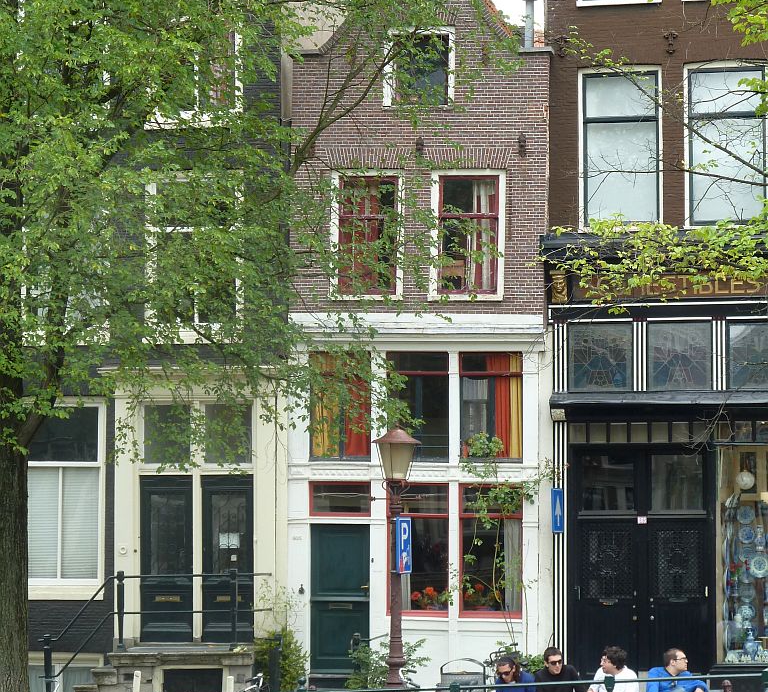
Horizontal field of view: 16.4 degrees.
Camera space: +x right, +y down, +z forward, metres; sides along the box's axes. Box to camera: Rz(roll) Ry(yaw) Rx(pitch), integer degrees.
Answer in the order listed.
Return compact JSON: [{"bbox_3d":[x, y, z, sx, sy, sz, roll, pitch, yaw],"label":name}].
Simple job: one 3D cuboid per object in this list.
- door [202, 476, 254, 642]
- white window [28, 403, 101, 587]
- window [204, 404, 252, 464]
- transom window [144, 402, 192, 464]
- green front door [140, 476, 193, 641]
[{"bbox_3d":[-2.164,2.954,36.926,0.750,2.309,0.100,-1,-5,13],"label":"door"},{"bbox_3d":[-4.555,2.081,37.427,1.291,2.598,0.140,-1,-5,13],"label":"white window"},{"bbox_3d":[-2.178,1.225,37.048,0.753,0.877,0.120,-1,-5,13],"label":"window"},{"bbox_3d":[-3.021,1.231,37.243,0.746,0.882,0.120,-1,-5,13],"label":"transom window"},{"bbox_3d":[-3.033,2.970,37.126,0.773,2.321,0.100,-1,-5,13],"label":"green front door"}]

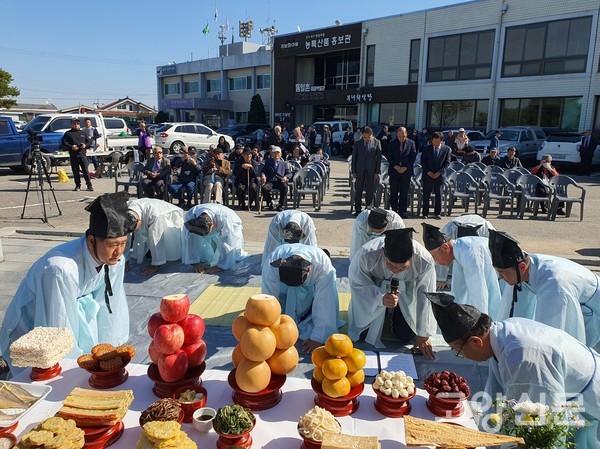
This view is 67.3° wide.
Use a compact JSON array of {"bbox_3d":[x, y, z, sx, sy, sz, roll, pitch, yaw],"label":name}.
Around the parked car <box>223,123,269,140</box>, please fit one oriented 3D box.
[{"bbox_3d":[-4.441,-6.801,34.958,1.850,1.680,4.650,13,17,43],"label":"parked car"}]

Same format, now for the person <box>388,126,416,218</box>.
[{"bbox_3d":[1.901,-0.925,8.149,0.507,1.648,0.351,3,12,10],"label":"person"}]

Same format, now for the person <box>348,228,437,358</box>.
[{"bbox_3d":[0.682,0.448,3.447,0.630,0.870,0.830,2,12,3],"label":"person"}]

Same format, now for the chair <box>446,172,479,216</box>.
[{"bbox_3d":[3.161,-0.601,8.771,0.560,0.790,0.560,3,12,10],"label":"chair"}]

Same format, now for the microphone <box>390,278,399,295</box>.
[{"bbox_3d":[0.635,0.481,2.995,0.052,0.230,0.052,5,6,-1],"label":"microphone"}]

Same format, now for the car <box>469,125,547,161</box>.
[{"bbox_3d":[9.972,-3.491,20.745,5.300,1.760,1.840,-10,17,-43],"label":"car"}]

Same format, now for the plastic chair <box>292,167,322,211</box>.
[{"bbox_3d":[0.171,-0.715,9.070,0.570,0.800,0.550,3,12,6],"label":"plastic chair"}]

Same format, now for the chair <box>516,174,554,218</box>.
[{"bbox_3d":[4.398,-0.531,8.544,0.560,0.790,0.560,3,12,8],"label":"chair"}]

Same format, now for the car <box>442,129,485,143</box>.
[{"bbox_3d":[7.734,-3.728,22.001,1.820,1.560,4.600,13,17,43],"label":"car"}]

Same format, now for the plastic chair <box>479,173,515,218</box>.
[{"bbox_3d":[3.774,-0.557,8.613,0.560,0.790,0.560,3,12,8],"label":"plastic chair"}]

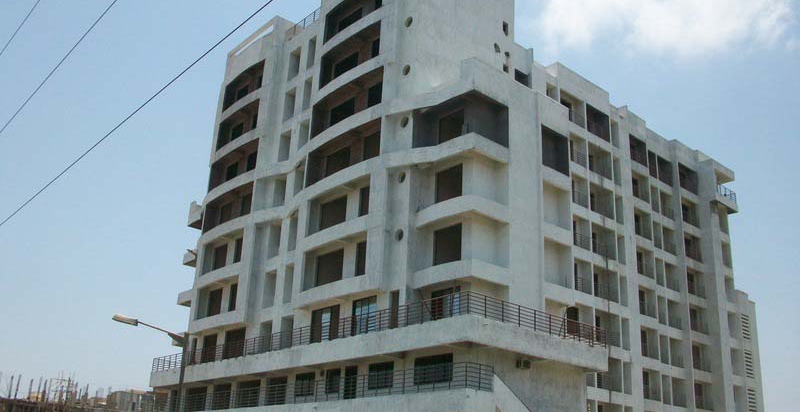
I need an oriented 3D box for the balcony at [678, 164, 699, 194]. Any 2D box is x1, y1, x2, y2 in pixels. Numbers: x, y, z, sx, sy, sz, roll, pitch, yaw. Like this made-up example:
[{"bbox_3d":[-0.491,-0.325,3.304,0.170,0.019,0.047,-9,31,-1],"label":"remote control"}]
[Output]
[{"bbox_3d":[23.741,-1.993,62.229,2.955,2.462,1.280,19,-26,-37],"label":"balcony"}]

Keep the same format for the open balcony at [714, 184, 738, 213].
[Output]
[{"bbox_3d":[27.367,-0.629,63.121,3.891,1.724,1.084,19,-26,-37],"label":"open balcony"}]

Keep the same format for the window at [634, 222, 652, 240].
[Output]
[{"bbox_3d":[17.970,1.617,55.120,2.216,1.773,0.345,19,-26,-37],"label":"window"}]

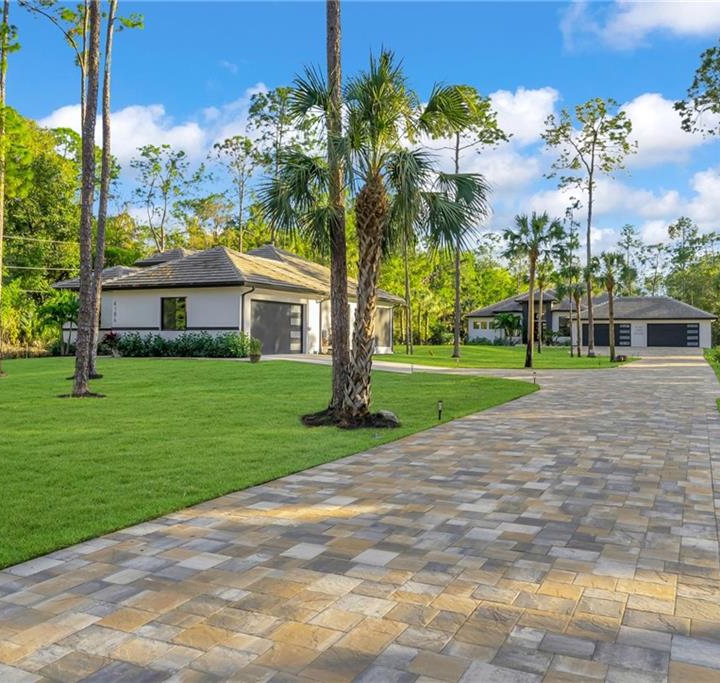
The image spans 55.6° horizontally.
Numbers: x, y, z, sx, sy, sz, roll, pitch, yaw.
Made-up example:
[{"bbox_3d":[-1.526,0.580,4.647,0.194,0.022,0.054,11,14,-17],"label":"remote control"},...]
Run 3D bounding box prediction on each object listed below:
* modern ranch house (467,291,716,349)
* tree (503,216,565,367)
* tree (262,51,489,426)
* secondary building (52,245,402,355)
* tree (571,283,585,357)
[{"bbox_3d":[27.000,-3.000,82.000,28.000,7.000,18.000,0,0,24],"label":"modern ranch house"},{"bbox_3d":[8.338,-2.489,33.000,2.900,7.490,2.900,0,0,0],"label":"tree"},{"bbox_3d":[0.291,-1.987,12.800,4.100,6.940,4.100,0,0,0],"label":"tree"},{"bbox_3d":[-6.700,-2.660,39.600,12.800,6.700,19.300,0,0,24],"label":"secondary building"},{"bbox_3d":[15.523,-1.616,48.500,1.400,5.430,1.400,0,0,0],"label":"tree"}]

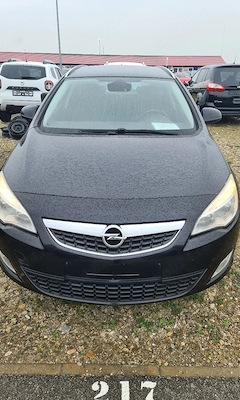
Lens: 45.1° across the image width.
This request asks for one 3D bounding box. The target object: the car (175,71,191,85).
[{"bbox_3d":[5.666,-10.655,25.880,1.750,1.460,4.200,5,24,10],"label":"car"}]

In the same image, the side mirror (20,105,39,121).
[{"bbox_3d":[-0.885,-0.860,2.857,0.210,0.150,0.130,1,24,1],"label":"side mirror"}]

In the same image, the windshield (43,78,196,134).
[{"bbox_3d":[-0.001,-0.900,2.720,1.420,0.150,1.040,1,49,1],"label":"windshield"}]

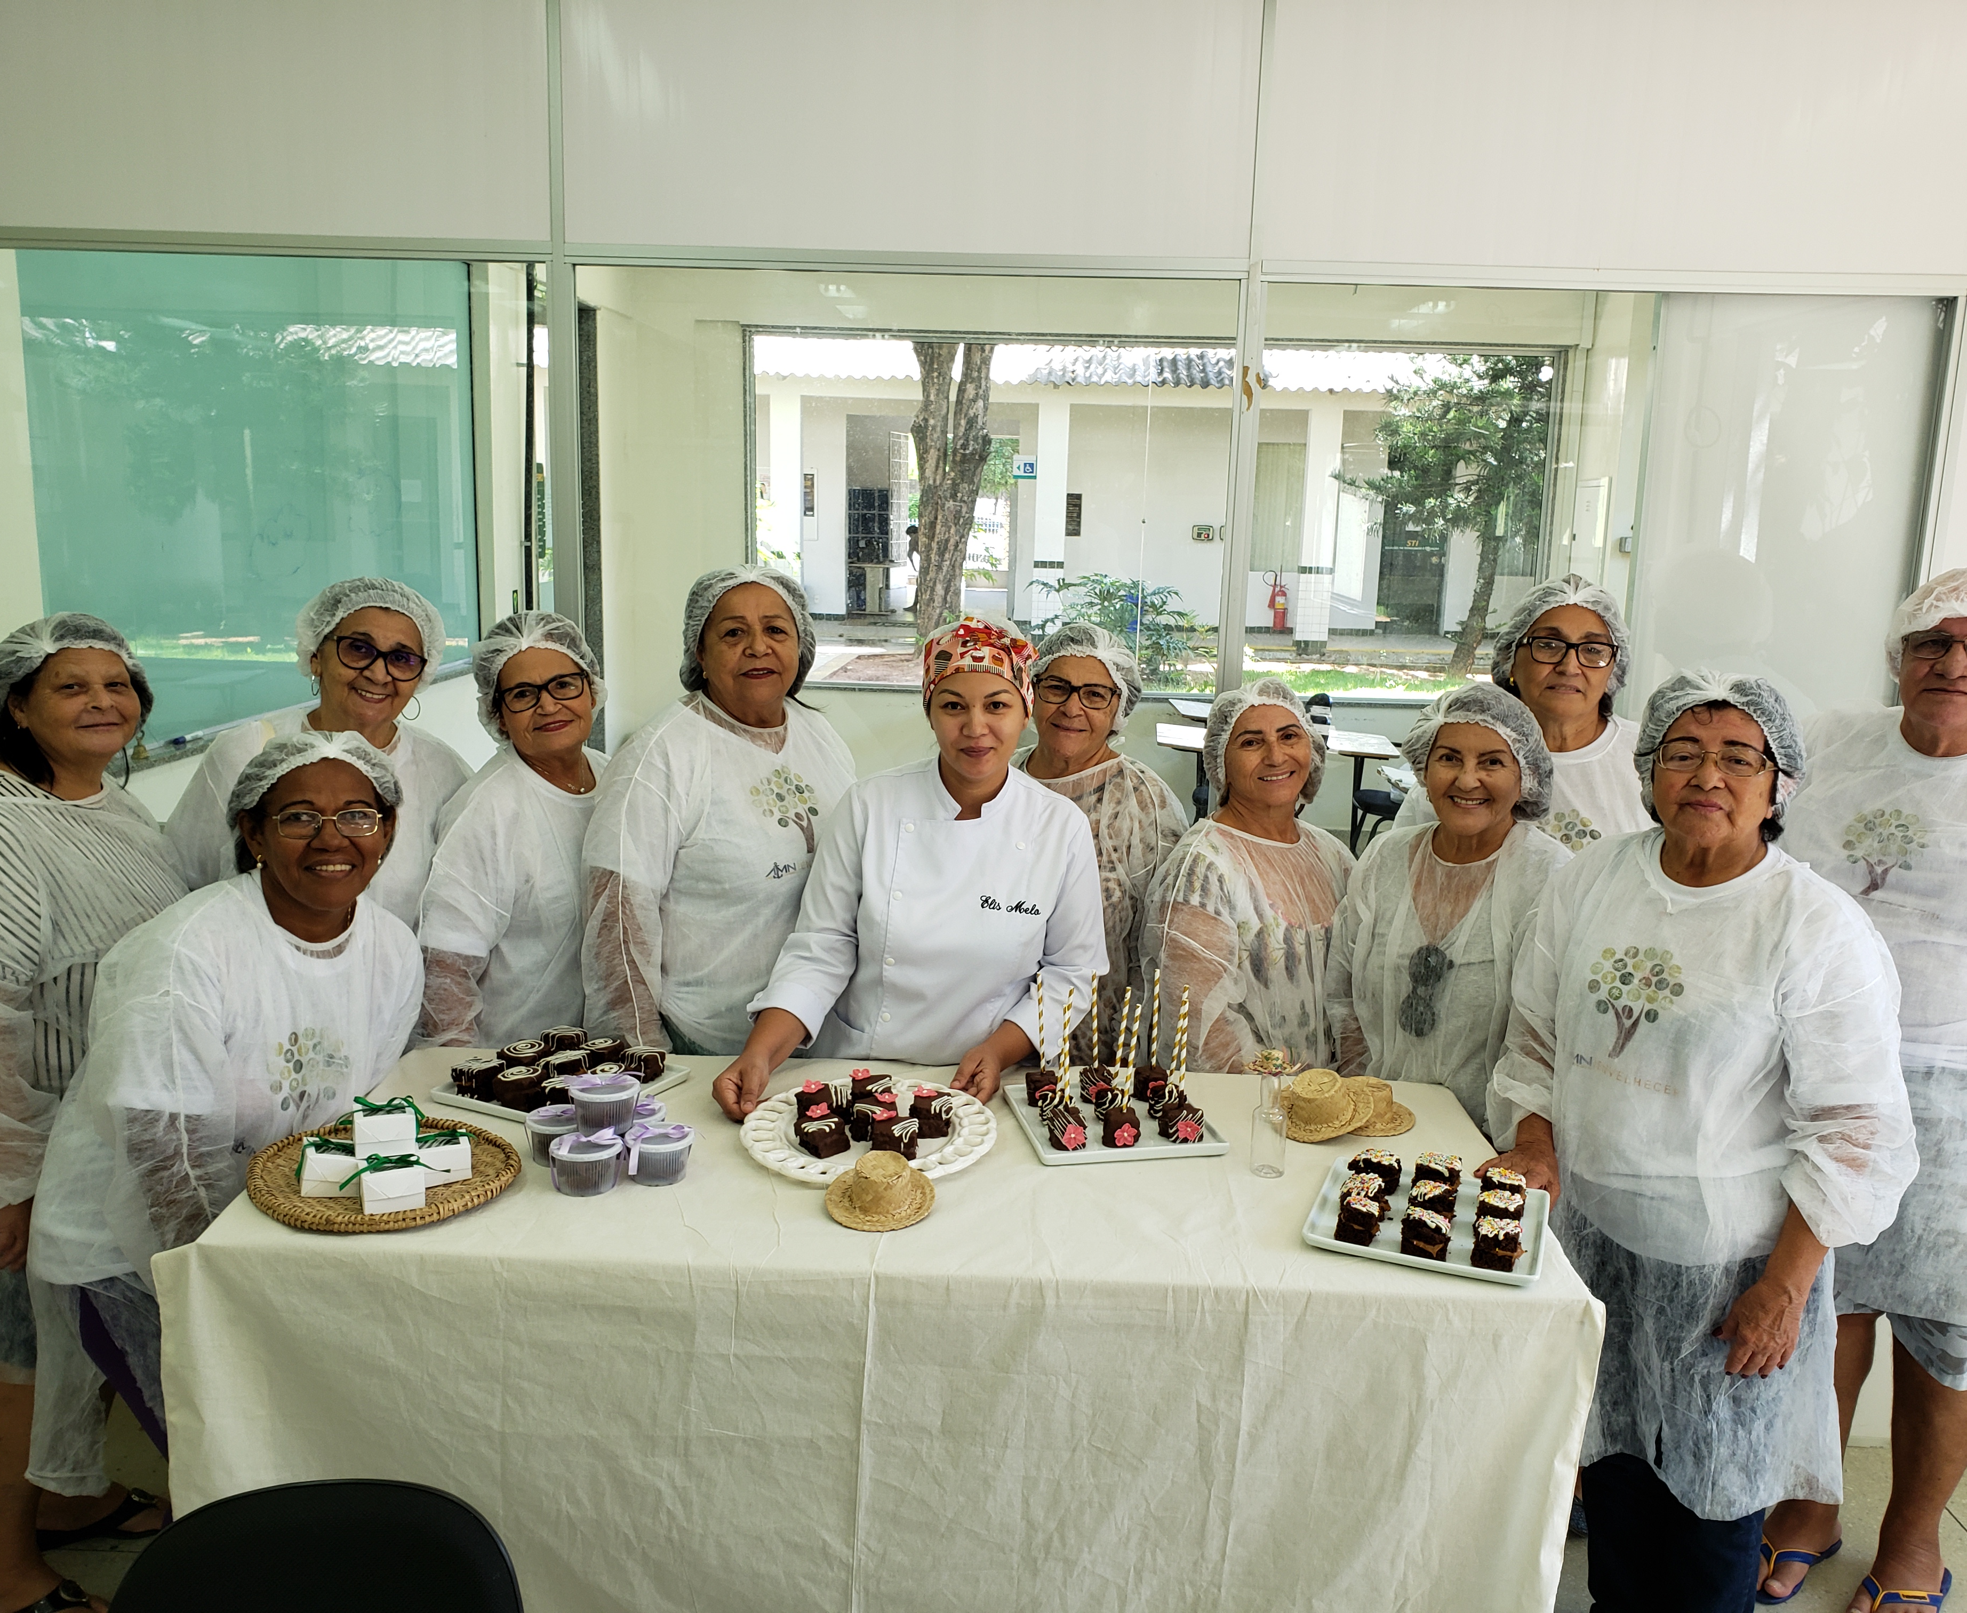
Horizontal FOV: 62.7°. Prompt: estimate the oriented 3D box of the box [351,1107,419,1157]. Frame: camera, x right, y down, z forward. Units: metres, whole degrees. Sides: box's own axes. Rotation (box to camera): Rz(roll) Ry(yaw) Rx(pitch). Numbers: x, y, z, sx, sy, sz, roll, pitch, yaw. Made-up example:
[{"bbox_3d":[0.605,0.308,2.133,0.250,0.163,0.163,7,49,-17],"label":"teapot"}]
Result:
[{"bbox_3d":[-0.747,0.401,2.019,0.069,0.053,0.056,-2,11,-19],"label":"box"}]

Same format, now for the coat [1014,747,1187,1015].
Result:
[{"bbox_3d":[0.155,0.349,2.810,0.430,0.920,0.290,3,11,5],"label":"coat"}]

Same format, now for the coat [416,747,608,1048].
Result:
[{"bbox_3d":[-0.709,0.333,2.772,0.470,0.880,0.320,-2,11,-16],"label":"coat"}]

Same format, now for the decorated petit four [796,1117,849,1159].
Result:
[{"bbox_3d":[-0.215,0.446,2.196,0.051,0.038,0.050,-8,14,-41],"label":"decorated petit four"}]

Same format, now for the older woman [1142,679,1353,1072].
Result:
[{"bbox_3d":[0.436,0.510,2.759,0.410,1.466,0.320,1,11,-2],"label":"older woman"}]

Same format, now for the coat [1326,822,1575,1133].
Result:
[{"bbox_3d":[0.753,0.444,2.623,0.440,0.860,0.320,5,11,17],"label":"coat"}]

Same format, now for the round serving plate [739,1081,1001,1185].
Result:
[{"bbox_3d":[-0.152,0.440,2.159,0.345,0.035,0.345,2,11,0],"label":"round serving plate"}]

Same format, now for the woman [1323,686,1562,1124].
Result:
[{"bbox_3d":[0.751,0.531,2.649,0.440,1.482,0.320,5,11,17],"label":"woman"}]

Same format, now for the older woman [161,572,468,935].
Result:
[{"bbox_3d":[-1.071,0.370,2.698,0.520,1.510,0.320,-2,11,-20],"label":"older woman"}]

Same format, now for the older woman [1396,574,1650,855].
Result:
[{"bbox_3d":[0.919,0.399,2.713,0.500,1.560,0.310,5,11,18],"label":"older woman"}]

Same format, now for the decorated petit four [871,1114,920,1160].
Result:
[{"bbox_3d":[-0.114,0.433,2.102,0.054,0.045,0.052,1,11,-3],"label":"decorated petit four"}]

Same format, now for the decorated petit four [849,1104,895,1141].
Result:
[{"bbox_3d":[-0.155,0.437,2.252,0.046,0.038,0.046,-8,14,-42],"label":"decorated petit four"}]

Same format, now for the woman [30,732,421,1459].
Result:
[{"bbox_3d":[-1.165,0.555,2.521,0.580,1.380,0.560,-5,12,-30],"label":"woman"}]

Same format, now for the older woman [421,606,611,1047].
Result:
[{"bbox_3d":[-0.712,0.436,2.791,0.460,1.539,0.310,-2,11,-16],"label":"older woman"}]

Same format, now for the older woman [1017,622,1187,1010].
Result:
[{"bbox_3d":[0.123,0.451,2.820,0.420,1.543,0.300,2,11,4],"label":"older woman"}]

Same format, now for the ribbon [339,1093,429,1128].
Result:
[{"bbox_3d":[-0.709,0.363,1.922,0.105,0.035,0.055,1,11,-3],"label":"ribbon"}]

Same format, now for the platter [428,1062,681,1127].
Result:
[{"bbox_3d":[-0.629,0.412,2.430,0.253,0.020,0.281,7,12,27],"label":"platter"}]

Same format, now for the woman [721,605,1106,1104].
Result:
[{"bbox_3d":[-0.102,0.429,2.602,0.600,1.490,0.450,1,10,-3],"label":"woman"}]

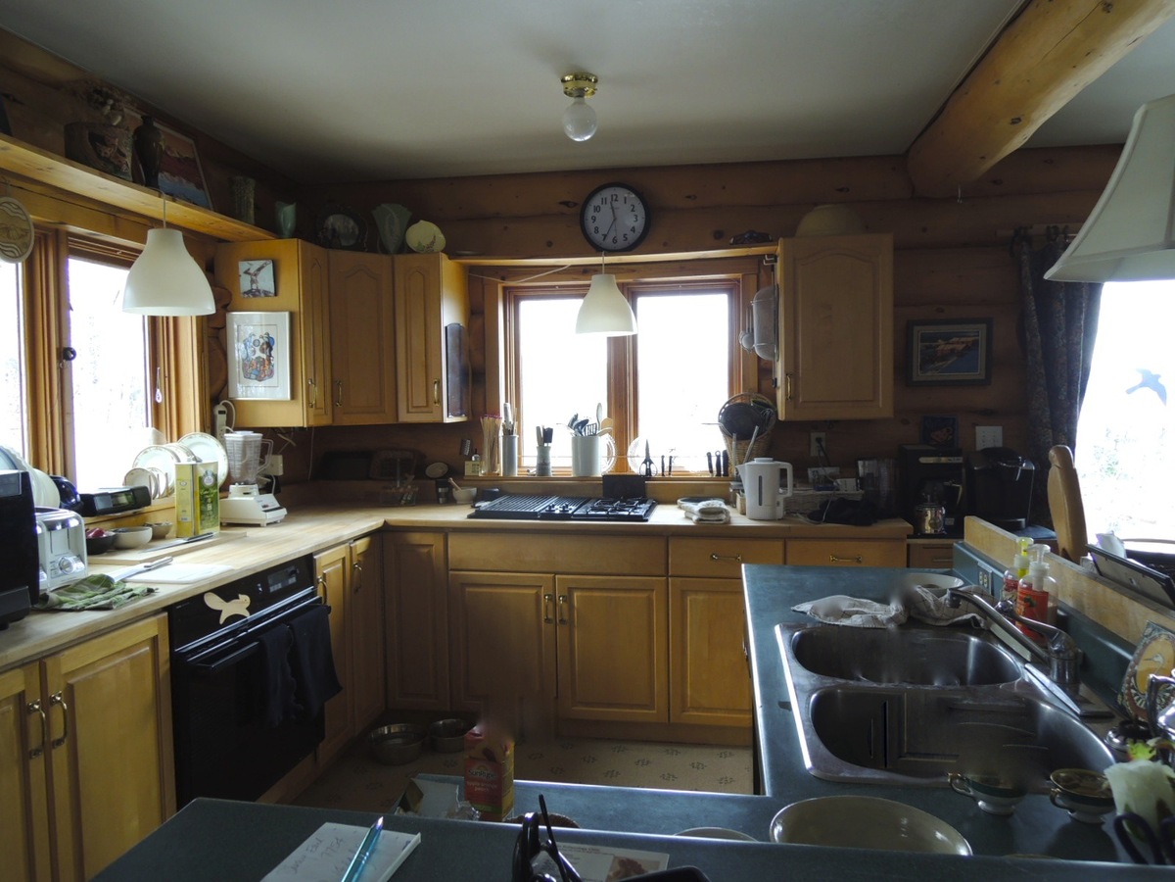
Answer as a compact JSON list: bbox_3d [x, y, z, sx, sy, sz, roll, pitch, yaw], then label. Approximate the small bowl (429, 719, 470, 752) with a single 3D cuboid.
[{"bbox_3d":[-0.558,1.236,3.417,0.205,0.064,0.205,-1,2,0],"label":"small bowl"}]

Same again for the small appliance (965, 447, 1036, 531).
[{"bbox_3d":[1.678,0.181,3.335,0.245,0.325,0.310,0,3,19],"label":"small appliance"}]

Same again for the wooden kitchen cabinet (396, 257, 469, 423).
[{"bbox_3d":[-0.743,-0.477,3.899,0.214,0.778,0.330,0,2,10],"label":"wooden kitchen cabinet"}]

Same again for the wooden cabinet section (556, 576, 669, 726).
[{"bbox_3d":[0.140,0.825,3.522,0.451,0.590,0.500,0,3,10],"label":"wooden cabinet section"}]

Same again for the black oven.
[{"bbox_3d":[-1.267,0.761,2.552,0.610,0.685,0.752,0,3,10],"label":"black oven"}]

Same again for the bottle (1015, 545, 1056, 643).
[{"bbox_3d":[0.901,0.312,1.630,0.065,0.200,0.070,-2,3,-32],"label":"bottle"}]

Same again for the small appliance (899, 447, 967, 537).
[{"bbox_3d":[1.410,0.198,3.352,0.210,0.352,0.220,0,2,10],"label":"small appliance"}]

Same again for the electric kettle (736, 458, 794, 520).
[{"bbox_3d":[0.748,0.194,3.428,0.238,0.247,0.155,1,3,25],"label":"electric kettle"}]

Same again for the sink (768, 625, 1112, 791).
[{"bbox_3d":[0.600,0.502,1.383,0.499,0.183,0.785,0,2,10],"label":"sink"}]

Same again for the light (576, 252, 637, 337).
[{"bbox_3d":[0.078,-0.633,3.509,0.265,0.345,0.265,0,3,10],"label":"light"}]

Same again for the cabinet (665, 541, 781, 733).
[{"bbox_3d":[0.608,0.765,3.572,0.457,0.785,0.600,0,2,10],"label":"cabinet"}]

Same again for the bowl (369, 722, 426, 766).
[{"bbox_3d":[-0.768,1.219,3.281,0.215,0.080,0.215,-1,3,0],"label":"bowl"}]

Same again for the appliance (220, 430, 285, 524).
[{"bbox_3d":[-1.405,0.153,3.400,0.250,0.388,0.180,0,3,10],"label":"appliance"}]

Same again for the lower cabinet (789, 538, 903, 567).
[{"bbox_3d":[1.040,0.778,3.433,0.450,0.850,0.600,0,3,10],"label":"lower cabinet"}]

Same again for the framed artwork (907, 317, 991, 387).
[{"bbox_3d":[1.599,-0.389,3.598,0.350,0.288,0.025,0,3,10],"label":"framed artwork"}]

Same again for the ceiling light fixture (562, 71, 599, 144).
[{"bbox_3d":[-0.028,-1.111,2.740,0.122,0.205,0.122,-1,3,0],"label":"ceiling light fixture"}]

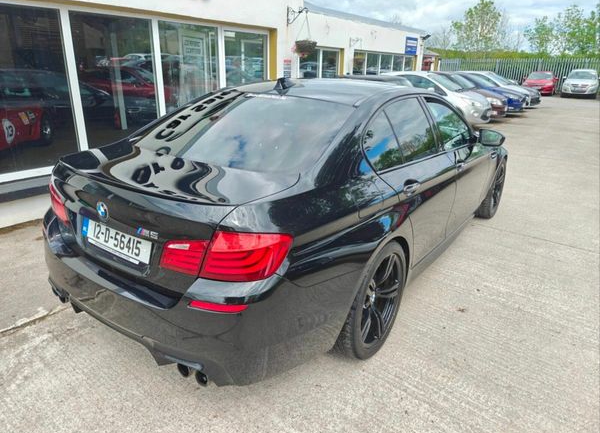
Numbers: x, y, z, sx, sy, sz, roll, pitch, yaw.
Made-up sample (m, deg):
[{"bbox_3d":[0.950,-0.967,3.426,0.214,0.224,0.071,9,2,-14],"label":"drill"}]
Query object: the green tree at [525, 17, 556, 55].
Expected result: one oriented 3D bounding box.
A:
[{"bbox_3d":[24.374,-17.083,43.167,3.300,6.810,3.300,12,22,25],"label":"green tree"}]

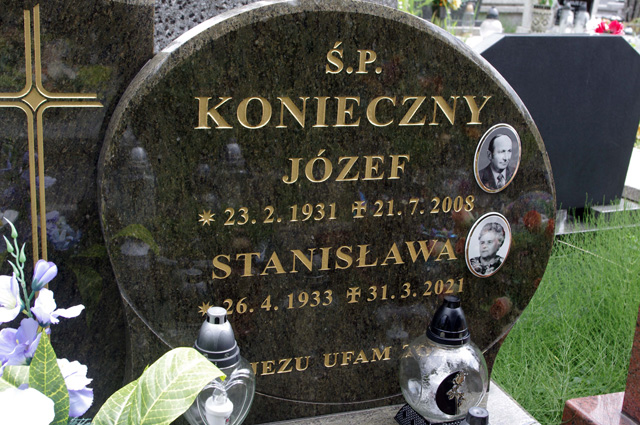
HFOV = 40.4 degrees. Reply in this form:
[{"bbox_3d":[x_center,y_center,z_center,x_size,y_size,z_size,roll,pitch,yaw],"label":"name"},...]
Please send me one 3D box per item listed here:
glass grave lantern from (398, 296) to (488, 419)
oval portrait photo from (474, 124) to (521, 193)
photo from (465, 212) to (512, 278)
[{"bbox_3d":[0.223,0.268,1.542,0.156,0.246,0.156,3,17,-1],"label":"glass grave lantern"},{"bbox_3d":[0.324,-0.094,1.563,0.095,0.126,0.014,-3,18,-21],"label":"oval portrait photo"},{"bbox_3d":[0.317,0.063,1.611,0.095,0.124,0.014,-3,18,-21],"label":"photo"}]

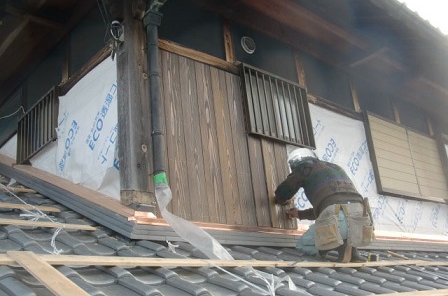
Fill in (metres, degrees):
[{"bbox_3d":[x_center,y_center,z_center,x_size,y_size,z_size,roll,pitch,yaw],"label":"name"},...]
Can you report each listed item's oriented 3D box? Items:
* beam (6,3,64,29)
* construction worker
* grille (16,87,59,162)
[{"bbox_3d":[-1.653,-1.151,4.336,0.530,0.080,0.080,12,-26,-40],"label":"beam"},{"bbox_3d":[0.807,0.475,4.031,0.700,0.940,0.620,12,-26,-40],"label":"construction worker"},{"bbox_3d":[-1.764,-0.181,4.657,0.060,0.490,0.840,12,-26,-40],"label":"grille"}]

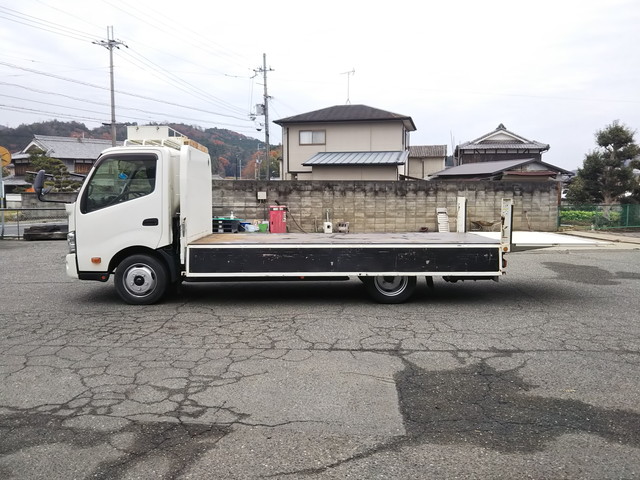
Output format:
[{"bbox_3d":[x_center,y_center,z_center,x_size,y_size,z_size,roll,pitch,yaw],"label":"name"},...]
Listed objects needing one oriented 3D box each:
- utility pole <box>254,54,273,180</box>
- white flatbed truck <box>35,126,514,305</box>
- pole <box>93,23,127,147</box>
[{"bbox_3d":[-4.006,-8.063,41.925,1.700,11.600,0.900,0,5,0],"label":"utility pole"},{"bbox_3d":[-0.542,-0.416,8.307,6.200,2.470,2.020,0,5,0],"label":"white flatbed truck"},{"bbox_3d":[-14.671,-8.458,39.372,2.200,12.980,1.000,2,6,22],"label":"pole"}]

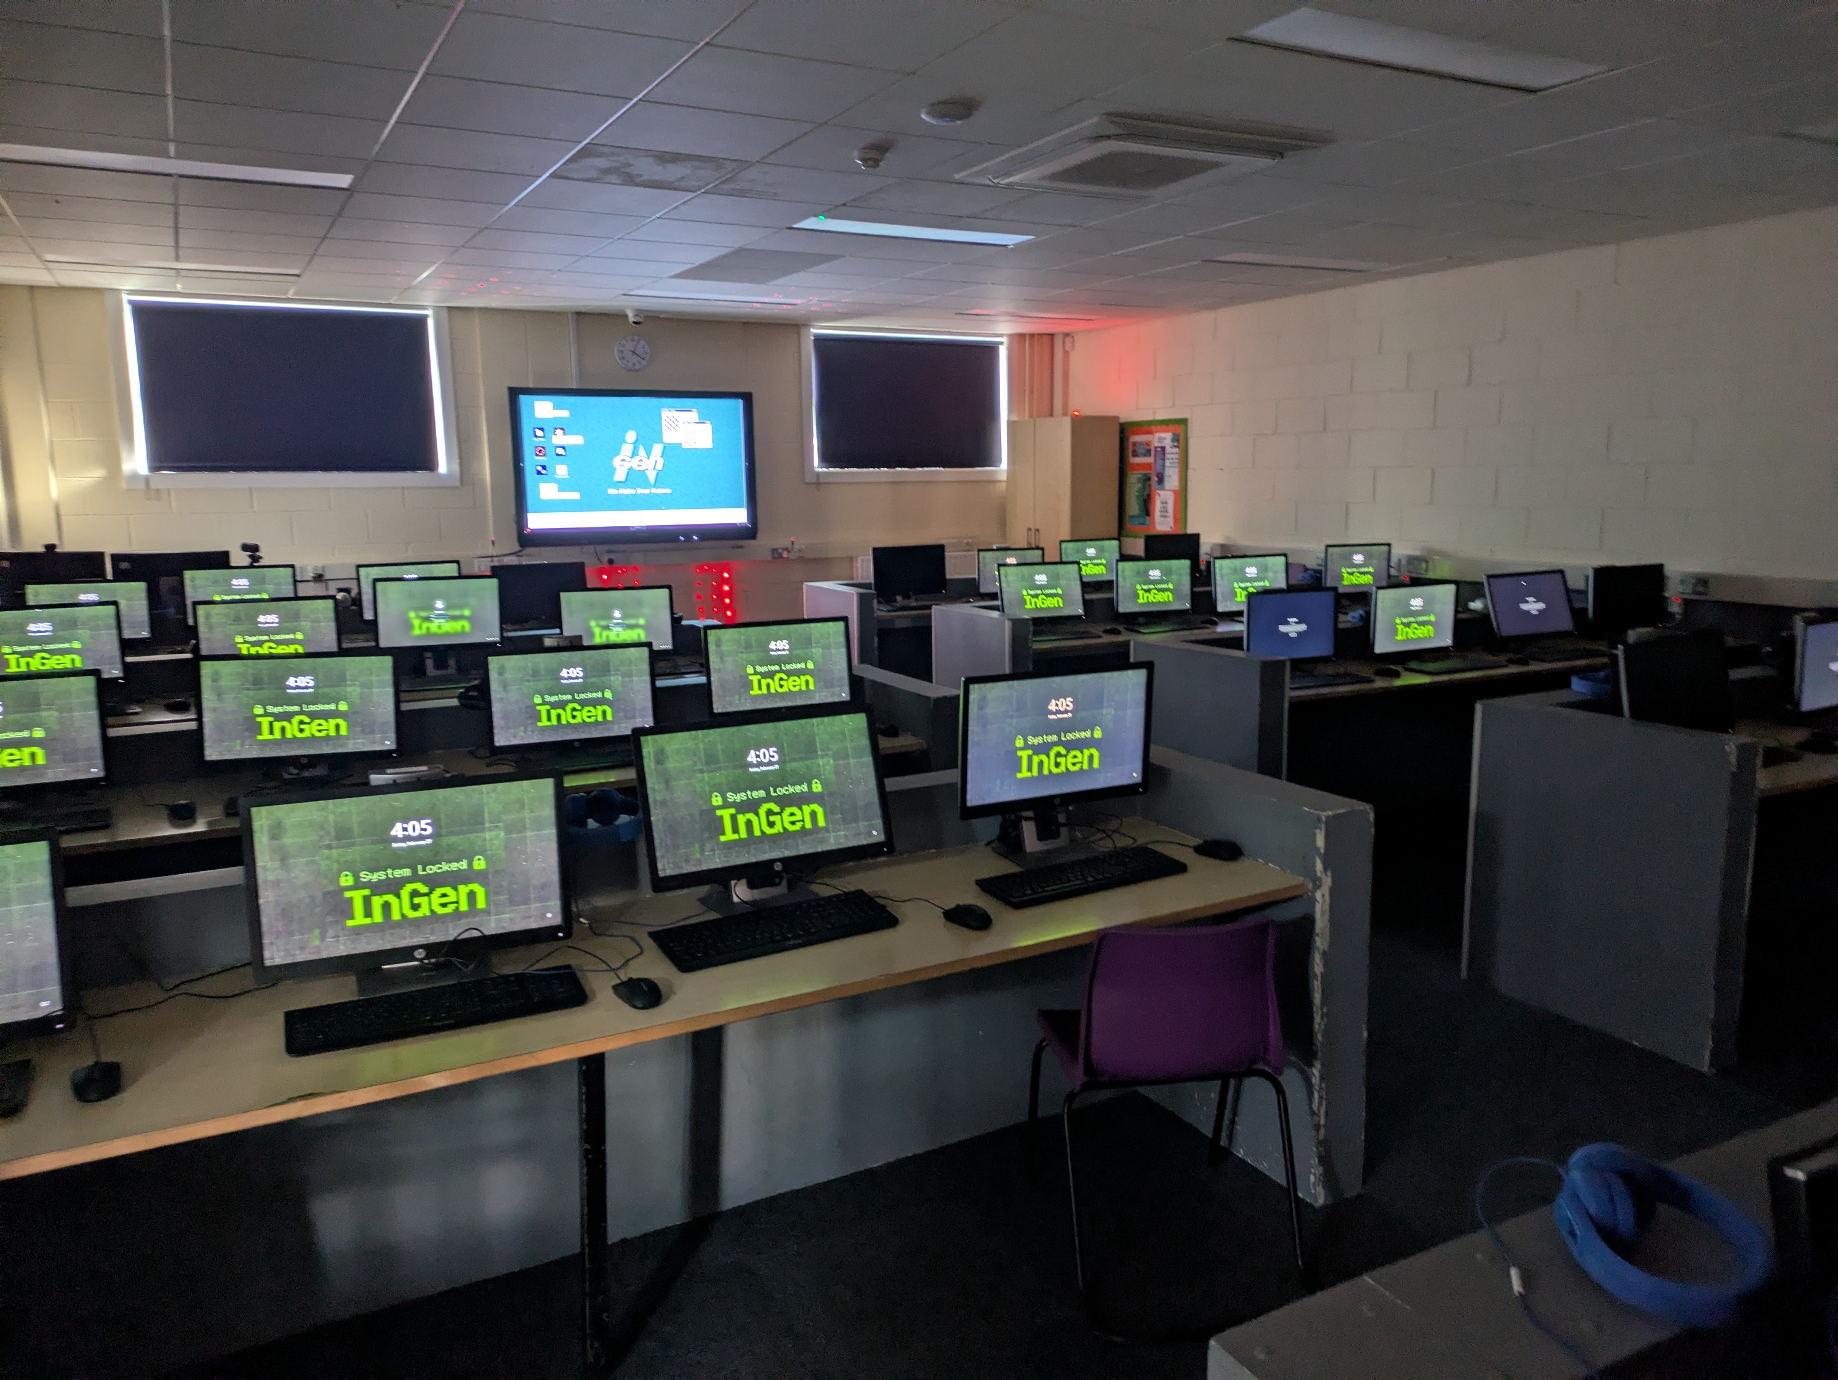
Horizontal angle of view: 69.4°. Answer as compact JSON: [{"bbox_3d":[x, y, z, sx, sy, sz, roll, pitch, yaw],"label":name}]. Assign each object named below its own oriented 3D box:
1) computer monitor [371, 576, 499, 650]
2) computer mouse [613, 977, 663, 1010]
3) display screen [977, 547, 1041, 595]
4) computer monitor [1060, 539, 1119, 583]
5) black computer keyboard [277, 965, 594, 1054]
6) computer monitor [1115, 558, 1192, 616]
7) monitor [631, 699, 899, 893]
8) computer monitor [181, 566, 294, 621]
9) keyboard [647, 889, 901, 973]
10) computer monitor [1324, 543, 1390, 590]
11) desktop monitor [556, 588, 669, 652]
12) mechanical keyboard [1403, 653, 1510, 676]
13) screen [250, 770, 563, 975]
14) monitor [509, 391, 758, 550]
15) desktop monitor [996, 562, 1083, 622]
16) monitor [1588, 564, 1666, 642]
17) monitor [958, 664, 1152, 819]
[{"bbox_3d":[-2.030,-0.320,5.626,0.513,0.313,0.048,-4,3,-19],"label":"computer monitor"},{"bbox_3d":[-0.462,0.497,2.200,0.106,0.035,0.062,8,13,40],"label":"computer mouse"},{"bbox_3d":[0.609,-0.780,8.827,0.512,0.312,0.060,-5,7,-26],"label":"display screen"},{"bbox_3d":[1.171,-0.873,9.114,0.512,0.312,0.060,-5,7,-27],"label":"computer monitor"},{"bbox_3d":[-0.763,0.504,2.111,0.441,0.026,0.144,-5,11,-25],"label":"black computer keyboard"},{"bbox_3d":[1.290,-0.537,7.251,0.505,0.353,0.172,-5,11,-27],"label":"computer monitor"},{"bbox_3d":[-0.310,0.210,2.660,0.512,0.310,0.060,-6,-6,-27],"label":"monitor"},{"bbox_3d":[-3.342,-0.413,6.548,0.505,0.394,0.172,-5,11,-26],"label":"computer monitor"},{"bbox_3d":[-0.266,0.452,2.516,0.457,0.030,0.150,-6,11,-32],"label":"keyboard"},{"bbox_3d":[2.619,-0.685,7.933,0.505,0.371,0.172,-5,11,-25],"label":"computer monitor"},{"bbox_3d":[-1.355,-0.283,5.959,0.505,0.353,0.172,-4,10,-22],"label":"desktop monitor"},{"bbox_3d":[2.279,-0.102,5.597,0.445,0.028,0.145,-5,11,-26],"label":"mechanical keyboard"},{"bbox_3d":[-0.869,0.309,2.287,0.513,0.313,0.048,-5,11,-24],"label":"screen"},{"bbox_3d":[-2.039,-1.613,9.655,1.760,1.085,0.100,-6,11,-27],"label":"monitor"},{"bbox_3d":[0.638,-0.508,6.951,0.513,0.313,0.048,-5,1,-25],"label":"desktop monitor"},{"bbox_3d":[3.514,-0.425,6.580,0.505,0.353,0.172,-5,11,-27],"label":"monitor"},{"bbox_3d":[0.309,0.106,3.011,0.513,0.313,0.048,-6,13,-28],"label":"monitor"}]

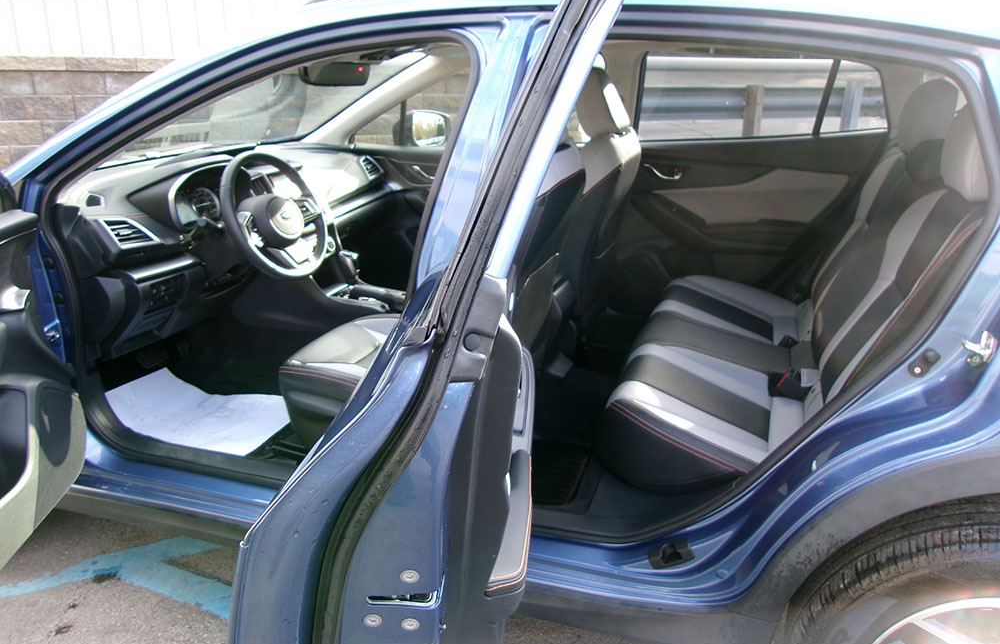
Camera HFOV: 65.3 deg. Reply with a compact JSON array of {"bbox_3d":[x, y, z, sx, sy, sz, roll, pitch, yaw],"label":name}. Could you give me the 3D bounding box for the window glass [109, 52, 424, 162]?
[{"bbox_3d":[-0.801,-0.681,2.488,0.840,0.100,1.340,-23,8,27],"label":"window glass"}]

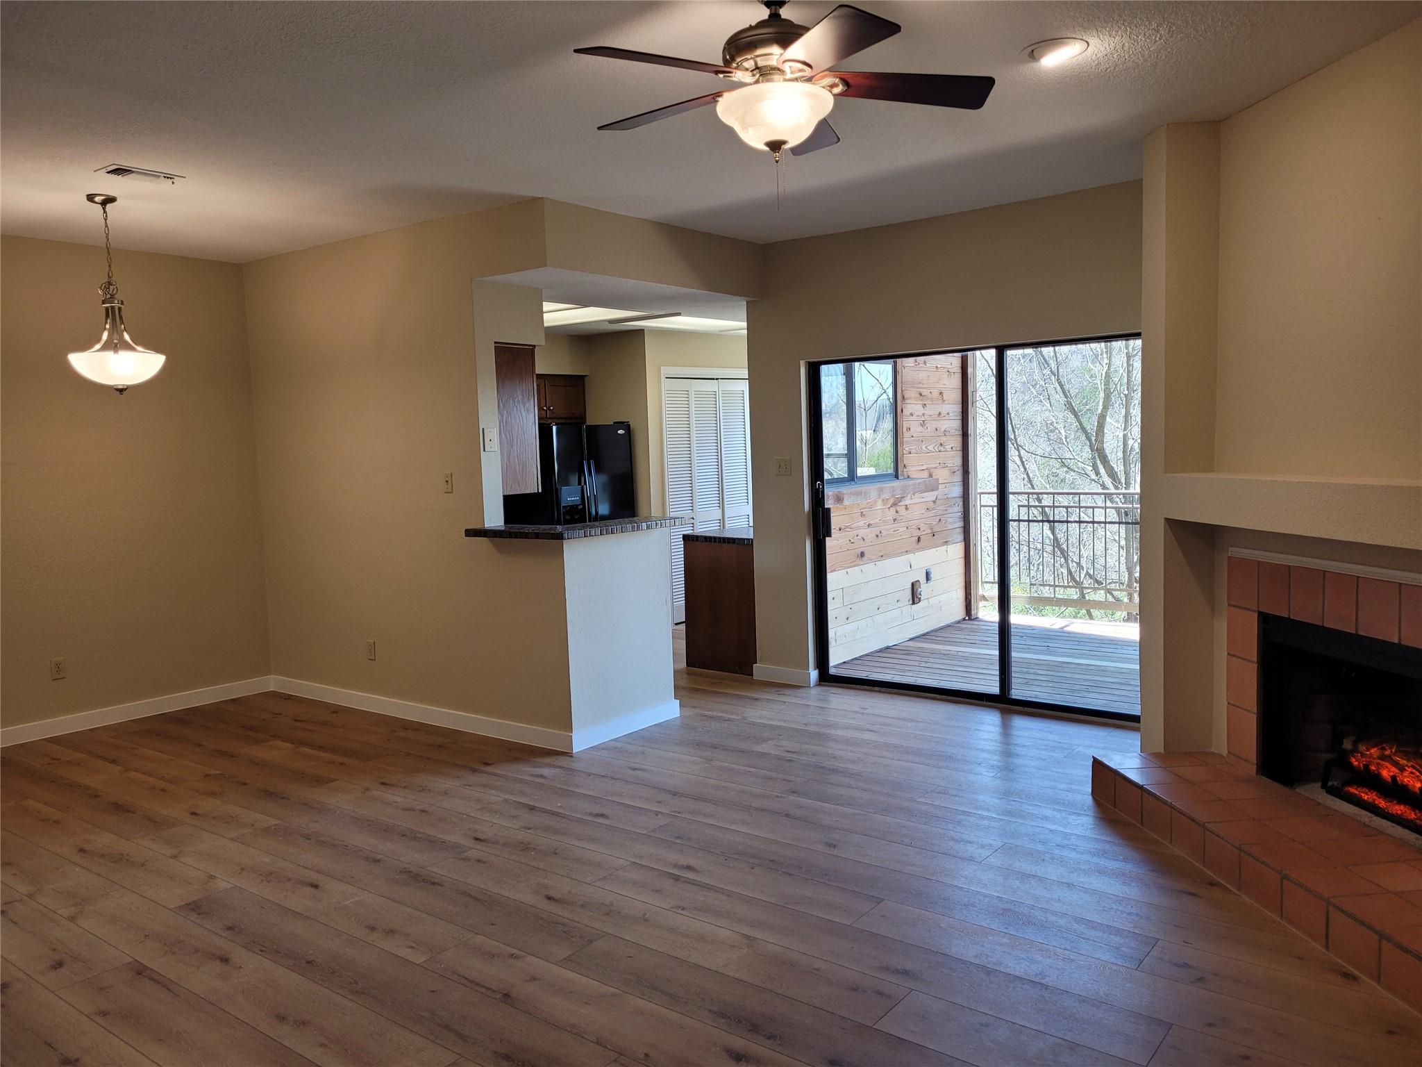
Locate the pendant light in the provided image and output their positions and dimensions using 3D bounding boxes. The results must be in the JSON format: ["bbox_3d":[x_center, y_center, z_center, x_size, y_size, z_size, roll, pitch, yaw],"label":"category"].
[{"bbox_3d":[-2.773,-1.097,4.942,0.400,0.898,0.400,2,6,36],"label":"pendant light"}]

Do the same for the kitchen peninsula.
[{"bbox_3d":[-0.679,0.504,5.781,0.685,1.121,0.970,2,6,36],"label":"kitchen peninsula"}]

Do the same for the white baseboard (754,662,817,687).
[{"bbox_3d":[0.482,0.893,6.792,0.435,0.099,0.105,2,6,36],"label":"white baseboard"}]

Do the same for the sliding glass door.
[{"bbox_3d":[1.650,-0.030,5.957,2.436,2.005,0.110,2,6,36],"label":"sliding glass door"}]

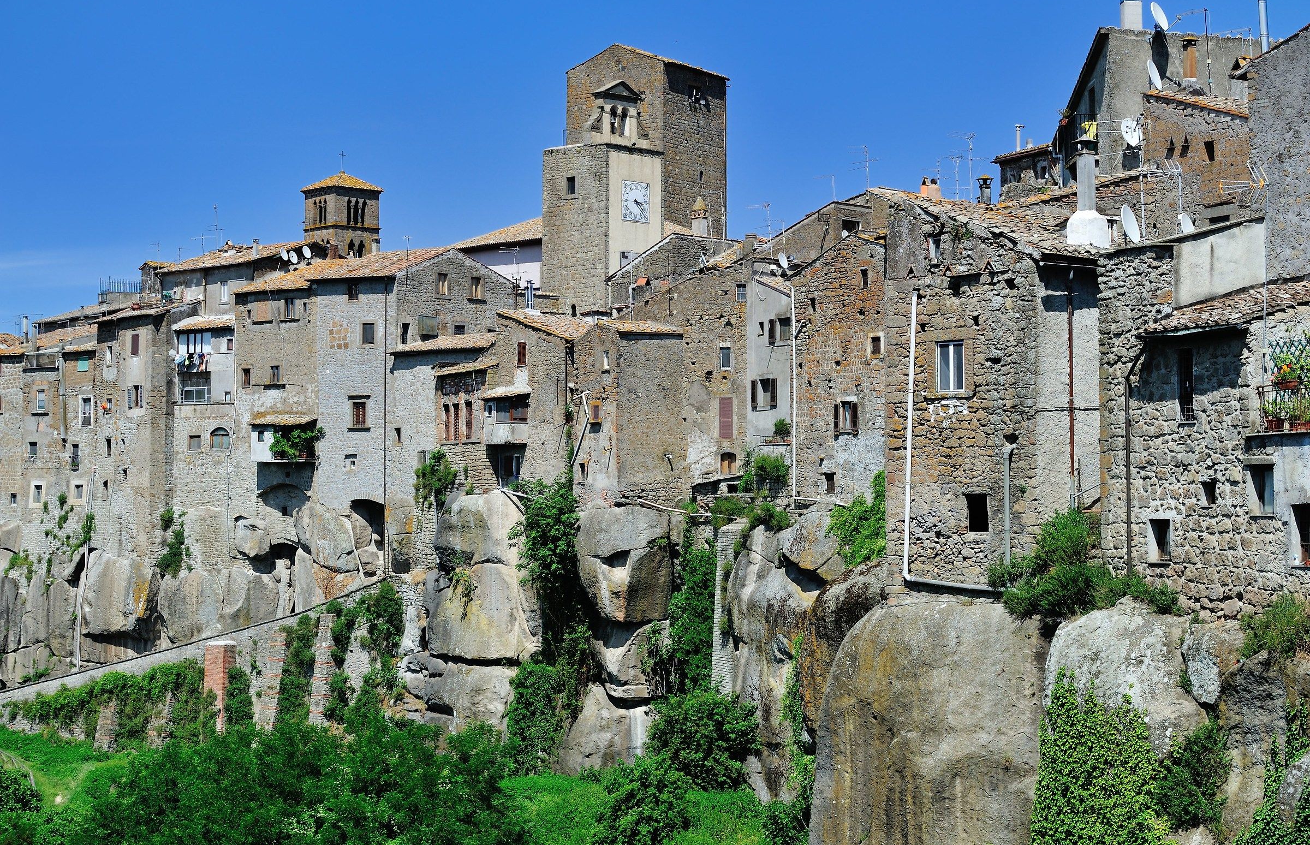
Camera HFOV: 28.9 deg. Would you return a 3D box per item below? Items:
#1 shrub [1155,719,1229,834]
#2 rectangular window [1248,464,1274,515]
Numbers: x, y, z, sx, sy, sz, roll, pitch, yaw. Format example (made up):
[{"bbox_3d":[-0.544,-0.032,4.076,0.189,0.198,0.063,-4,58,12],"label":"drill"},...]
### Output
[{"bbox_3d":[11.918,7.861,56.500,1.600,2.500,1.400,-1,-2,35],"label":"shrub"},{"bbox_3d":[13.333,1.486,56.000,0.250,1.150,0.800,1,-1,-32],"label":"rectangular window"}]

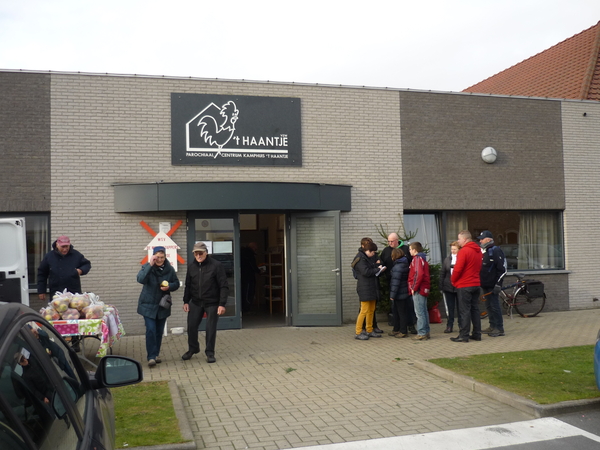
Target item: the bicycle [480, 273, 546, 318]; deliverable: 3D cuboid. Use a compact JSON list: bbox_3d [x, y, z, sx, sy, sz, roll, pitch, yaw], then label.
[{"bbox_3d":[4.290,1.425,11.852,1.720,0.970,0.500,-1,-3,-13],"label":"bicycle"}]

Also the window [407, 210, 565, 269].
[{"bbox_3d":[4.000,0.364,12.339,3.810,1.360,0.120,-1,-3,-13],"label":"window"}]

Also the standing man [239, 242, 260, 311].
[{"bbox_3d":[-1.227,1.268,13.897,0.520,1.700,0.500,-1,-3,-13],"label":"standing man"}]

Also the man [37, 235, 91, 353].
[{"bbox_3d":[-3.633,1.077,8.786,0.780,1.740,0.420,0,-3,-16],"label":"man"}]

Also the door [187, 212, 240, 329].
[{"bbox_3d":[-1.648,0.882,10.937,1.020,2.200,0.080,-1,-3,-13],"label":"door"}]

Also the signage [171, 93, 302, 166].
[{"bbox_3d":[-1.188,-1.833,11.100,2.520,1.370,0.040,-1,-3,-13],"label":"signage"}]

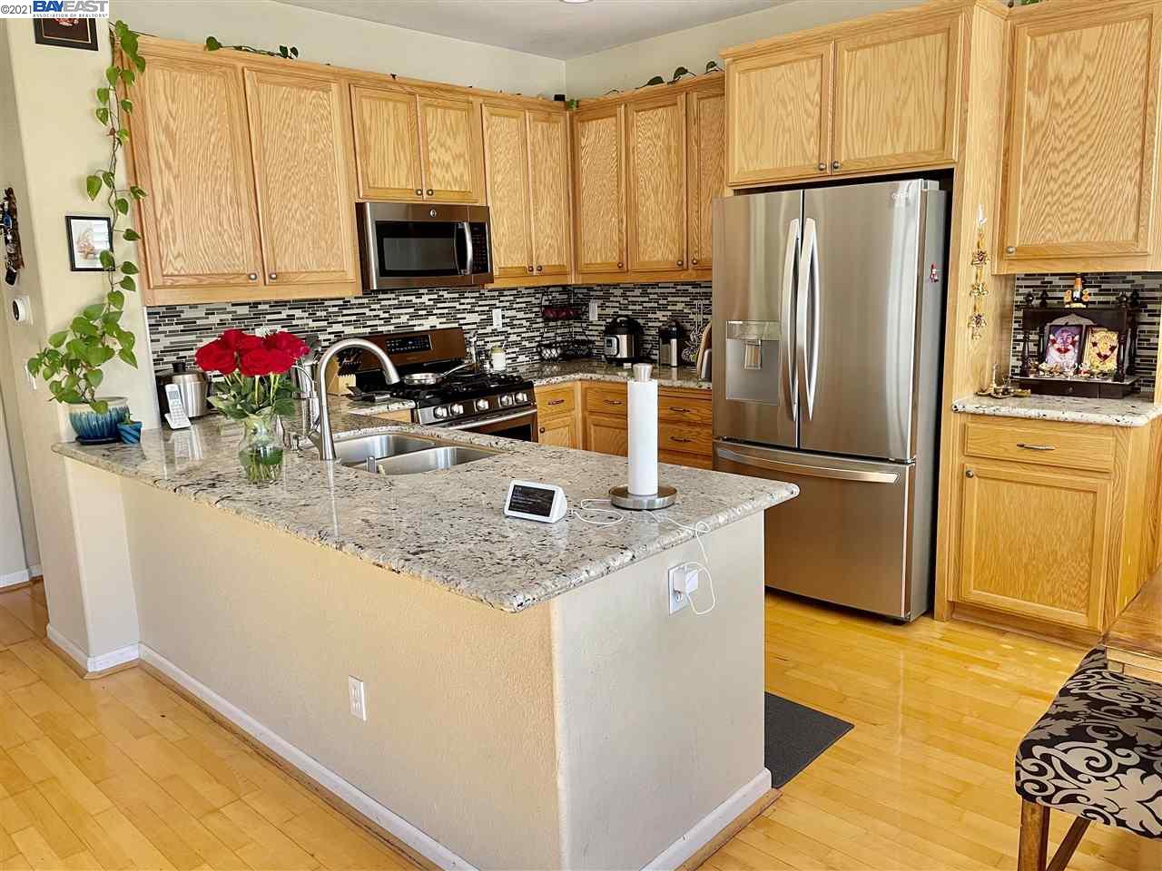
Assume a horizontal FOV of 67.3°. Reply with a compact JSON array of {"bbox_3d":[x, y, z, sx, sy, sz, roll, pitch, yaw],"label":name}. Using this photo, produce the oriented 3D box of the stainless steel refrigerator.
[{"bbox_3d":[1.185,-0.176,3.896,0.908,1.775,0.830,8,15,42],"label":"stainless steel refrigerator"}]

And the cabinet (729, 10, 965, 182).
[{"bbox_3d":[1.236,-1.394,3.788,1.048,0.578,0.620,8,15,42],"label":"cabinet"}]

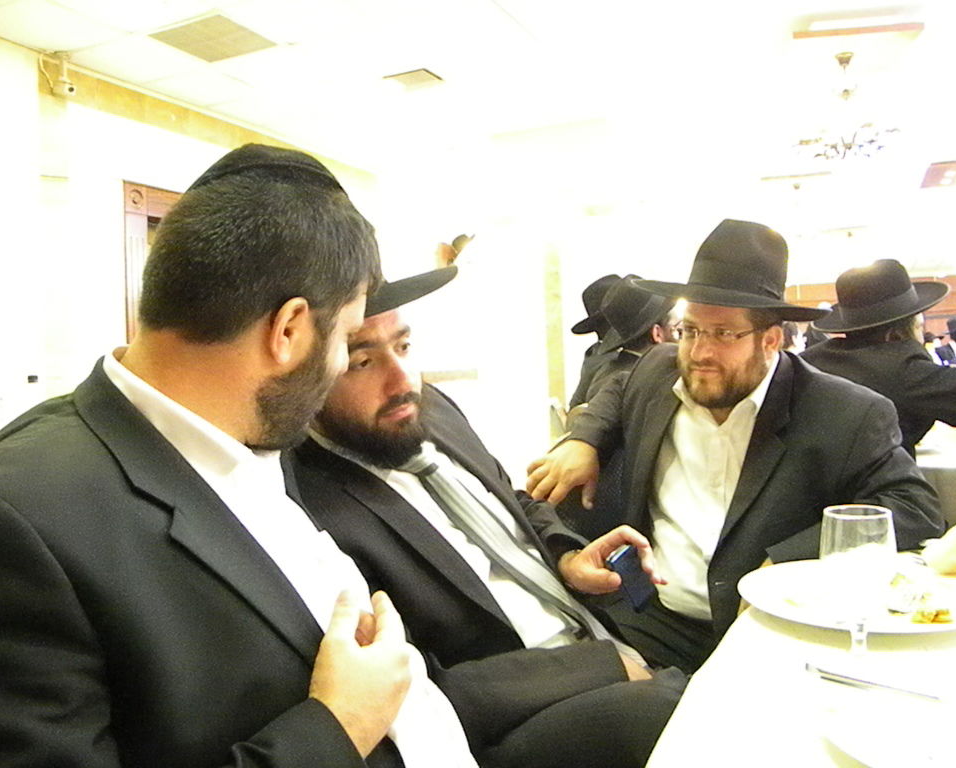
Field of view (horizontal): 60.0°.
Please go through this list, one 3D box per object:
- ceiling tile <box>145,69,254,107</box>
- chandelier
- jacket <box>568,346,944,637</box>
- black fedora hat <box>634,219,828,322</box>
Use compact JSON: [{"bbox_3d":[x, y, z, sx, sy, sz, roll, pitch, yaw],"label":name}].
[{"bbox_3d":[-1.842,-1.998,5.610,0.600,0.020,0.600,-1,2,26],"label":"ceiling tile"},{"bbox_3d":[2.337,-1.755,5.239,0.680,0.690,0.680,-1,2,26],"label":"chandelier"},{"bbox_3d":[0.487,0.190,1.490,0.650,0.560,0.440,0,2,38],"label":"jacket"},{"bbox_3d":[0.458,-0.212,1.480,0.360,0.155,0.330,12,-6,-42],"label":"black fedora hat"}]

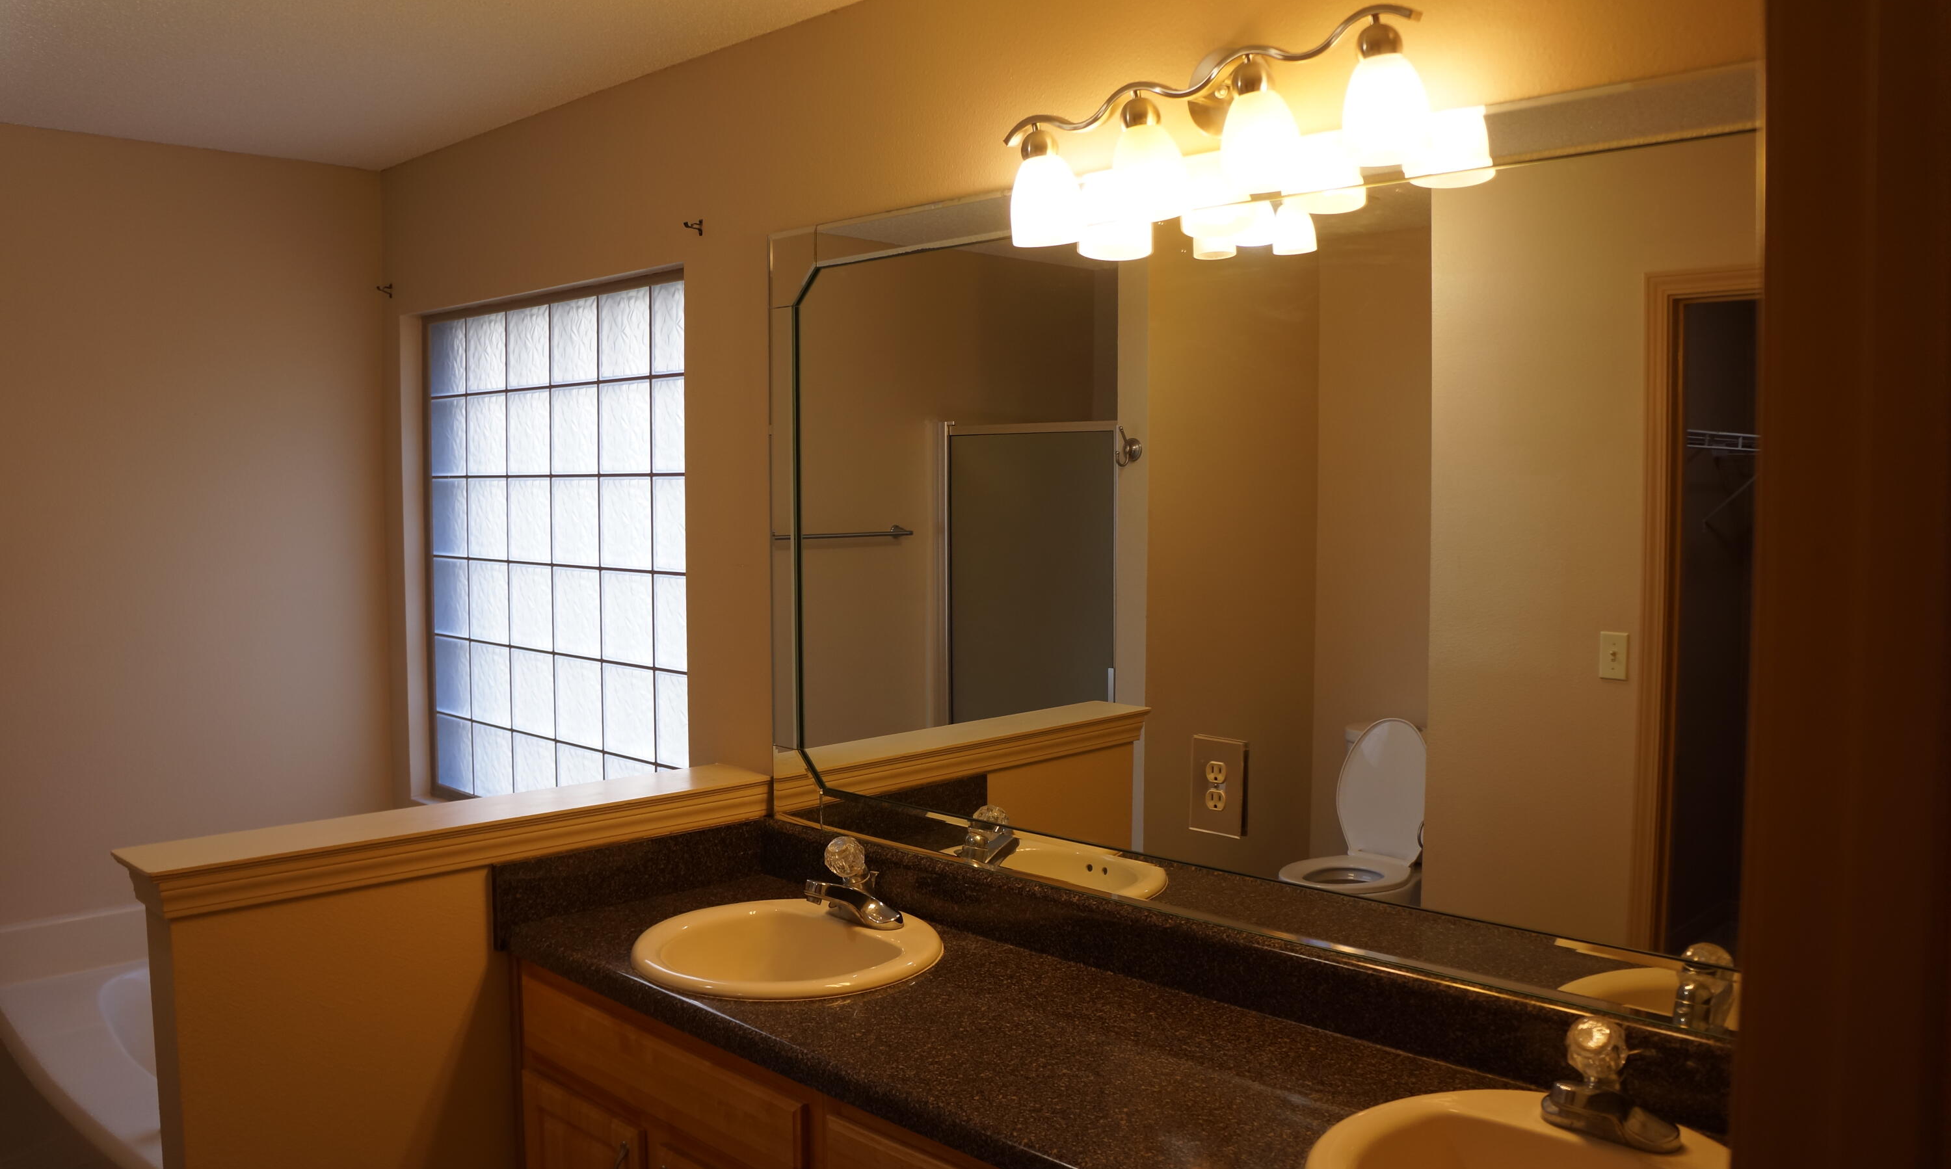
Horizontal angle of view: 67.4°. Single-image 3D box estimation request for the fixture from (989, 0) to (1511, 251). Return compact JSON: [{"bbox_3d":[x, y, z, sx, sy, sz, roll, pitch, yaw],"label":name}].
[{"bbox_3d":[0.302,-0.600,1.915,0.660,0.215,0.150,4,5,43],"label":"fixture"}]

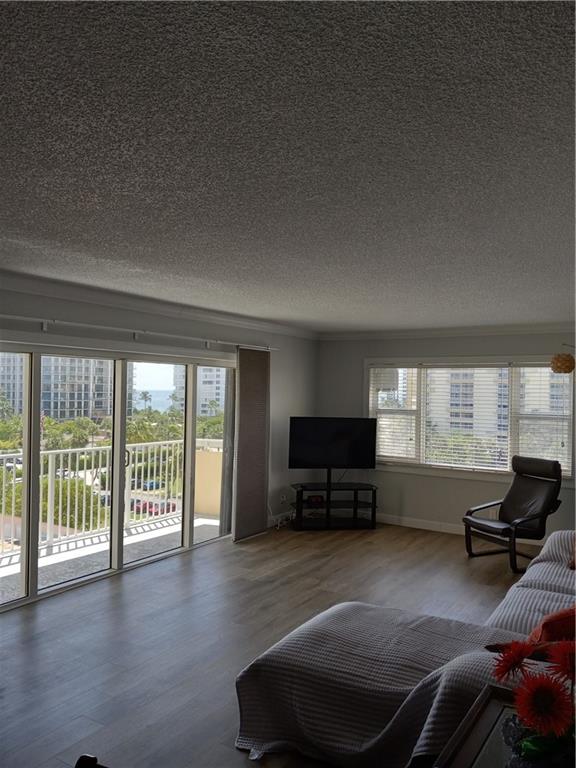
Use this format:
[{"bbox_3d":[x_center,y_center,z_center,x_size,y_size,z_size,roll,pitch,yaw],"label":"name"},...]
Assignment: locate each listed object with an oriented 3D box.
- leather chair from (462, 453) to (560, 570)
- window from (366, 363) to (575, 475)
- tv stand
[{"bbox_3d":[2.307,1.285,6.075,0.790,1.010,0.660,1,-1,-27],"label":"leather chair"},{"bbox_3d":[2.082,0.388,7.199,2.435,1.219,0.100,0,-1,33],"label":"window"},{"bbox_3d":[0.554,1.515,7.527,1.060,0.530,0.500,1,-1,-9],"label":"tv stand"}]

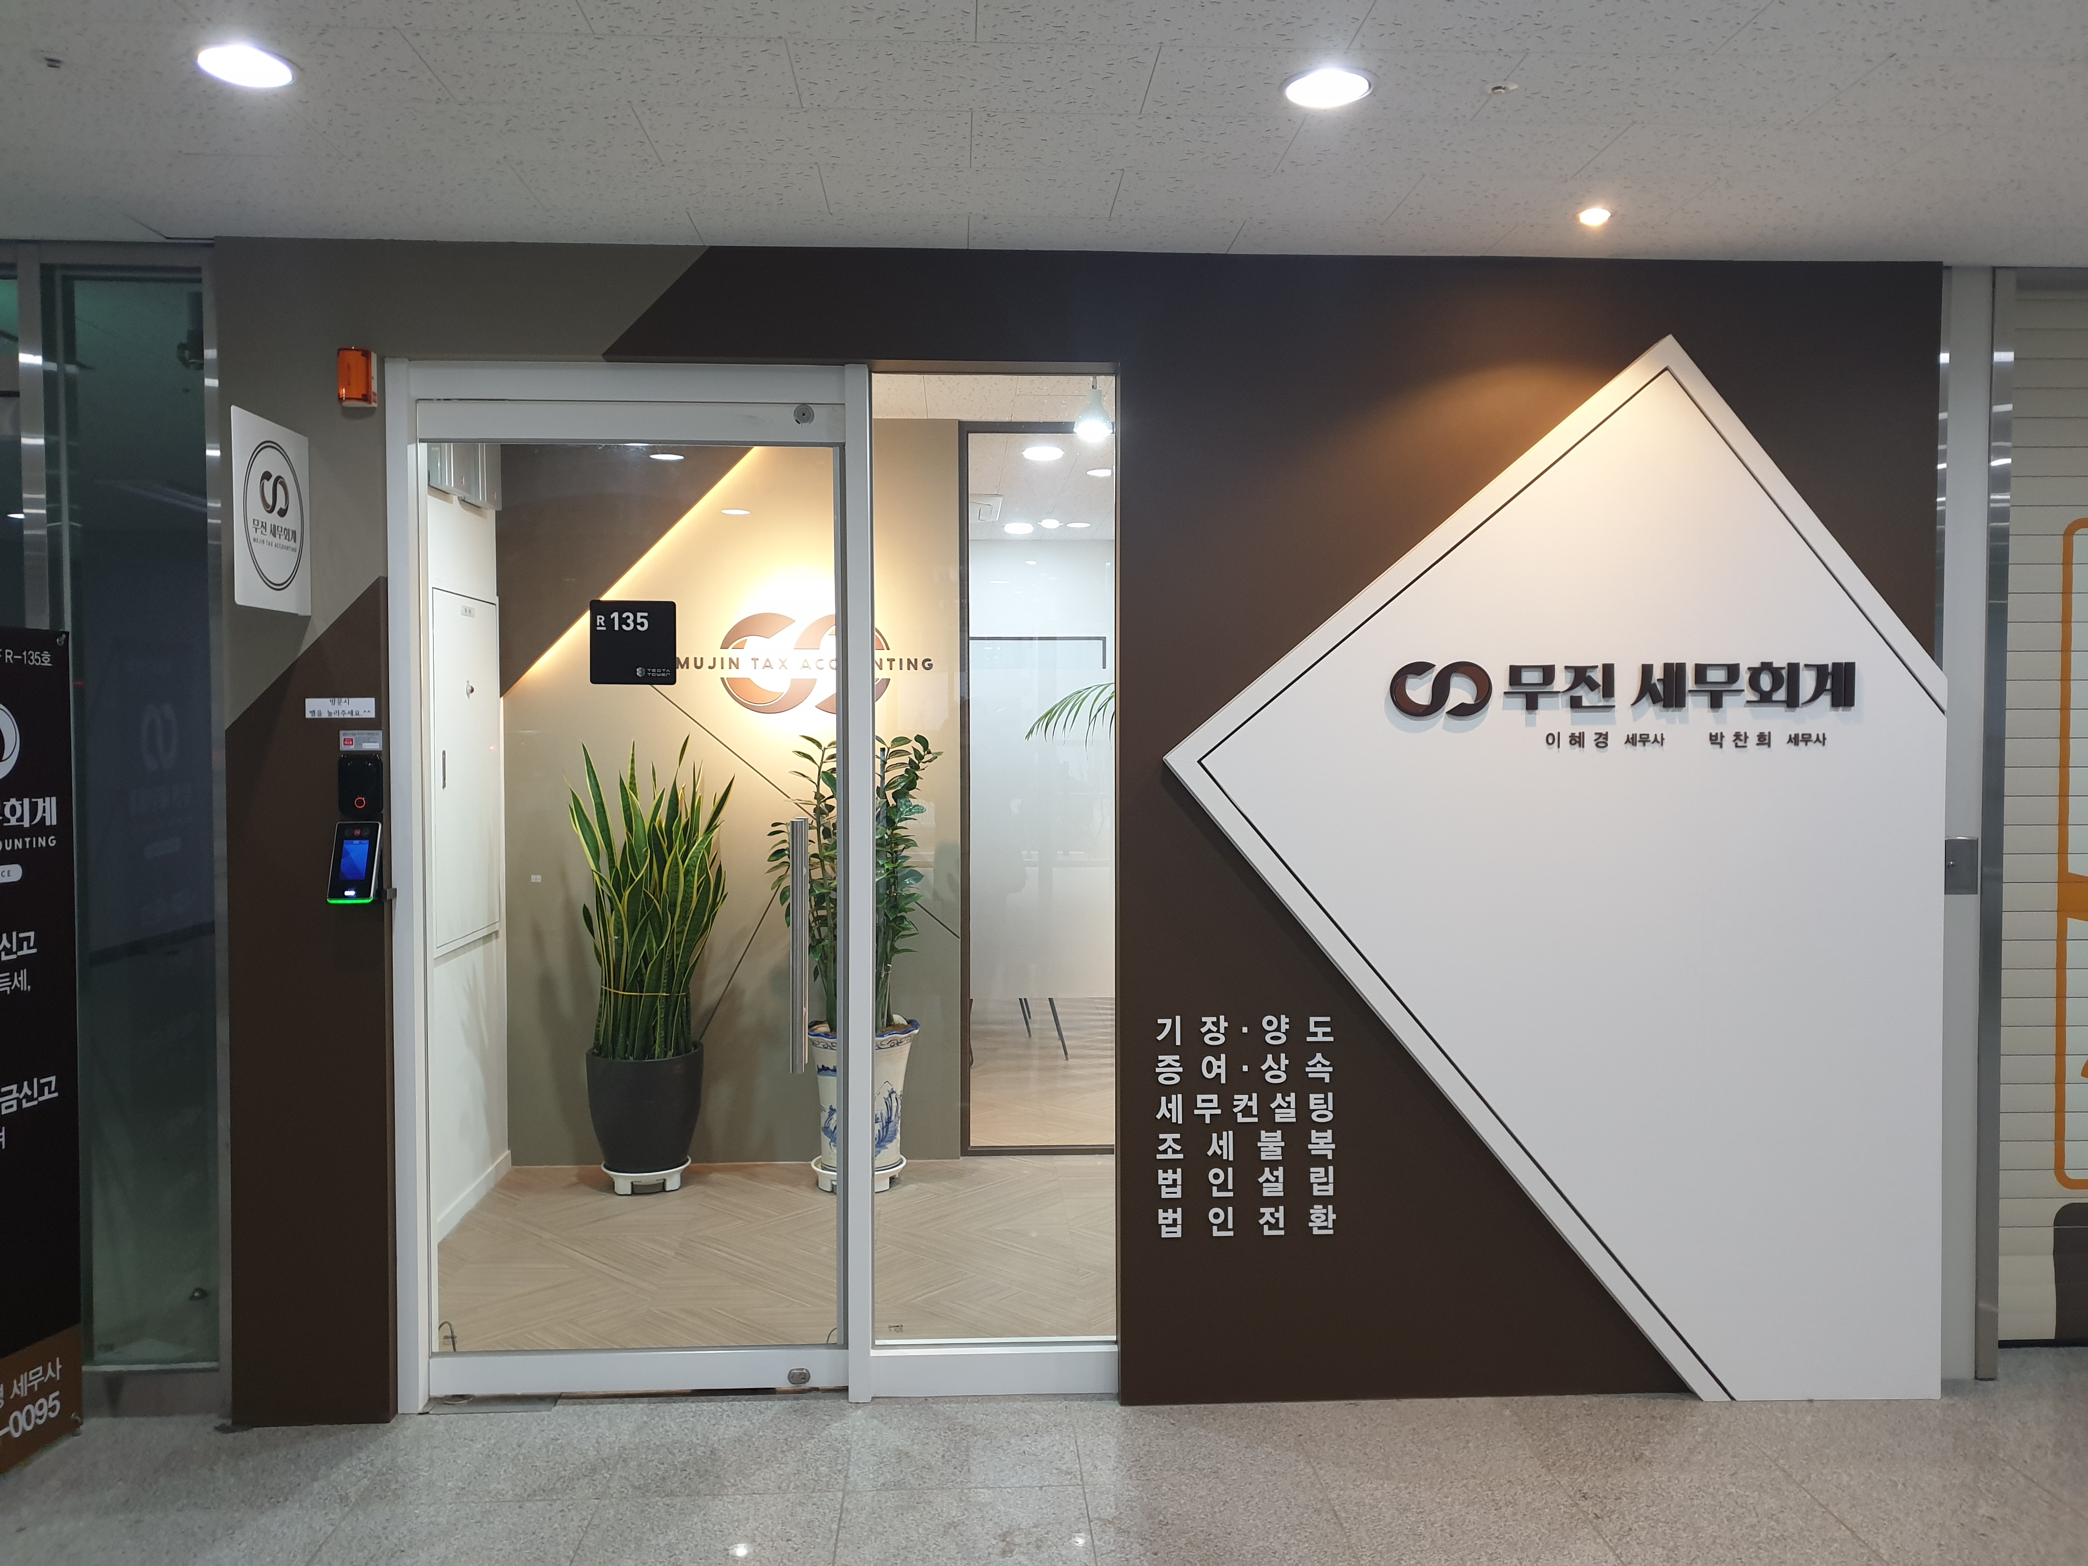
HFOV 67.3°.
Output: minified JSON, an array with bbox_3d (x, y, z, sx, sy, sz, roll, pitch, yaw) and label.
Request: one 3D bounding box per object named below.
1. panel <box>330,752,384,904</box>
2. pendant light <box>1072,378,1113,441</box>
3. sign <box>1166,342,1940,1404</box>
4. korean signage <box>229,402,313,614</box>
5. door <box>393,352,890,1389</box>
[{"bbox_3d":[-1.545,0.101,3.527,0.106,0.330,0.085,0,2,-3],"label":"panel"},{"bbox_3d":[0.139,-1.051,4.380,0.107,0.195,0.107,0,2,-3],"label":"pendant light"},{"bbox_3d":[1.217,0.220,3.696,1.875,2.517,0.050,0,2,-3],"label":"sign"},{"bbox_3d":[-1.647,-0.568,3.354,0.020,0.400,0.375,0,2,-3],"label":"korean signage"},{"bbox_3d":[-0.956,0.250,3.696,1.105,2.437,0.090,0,2,-3],"label":"door"}]

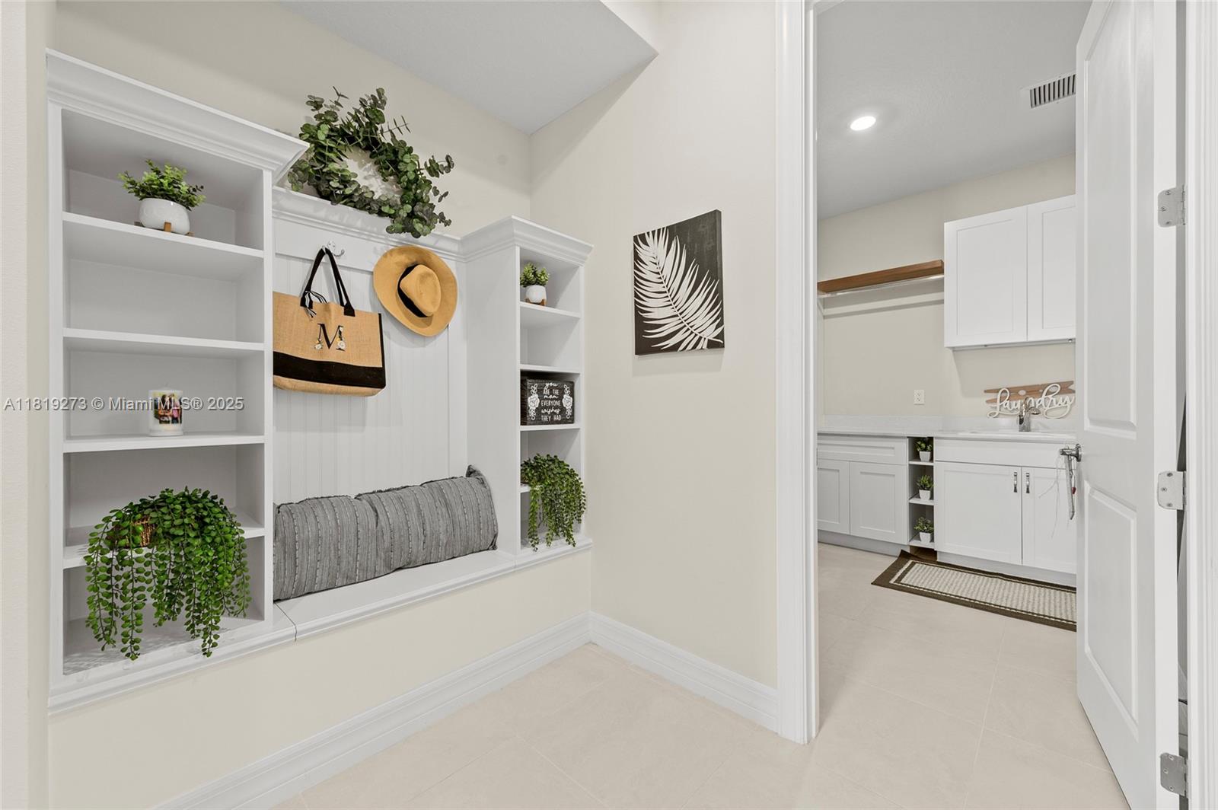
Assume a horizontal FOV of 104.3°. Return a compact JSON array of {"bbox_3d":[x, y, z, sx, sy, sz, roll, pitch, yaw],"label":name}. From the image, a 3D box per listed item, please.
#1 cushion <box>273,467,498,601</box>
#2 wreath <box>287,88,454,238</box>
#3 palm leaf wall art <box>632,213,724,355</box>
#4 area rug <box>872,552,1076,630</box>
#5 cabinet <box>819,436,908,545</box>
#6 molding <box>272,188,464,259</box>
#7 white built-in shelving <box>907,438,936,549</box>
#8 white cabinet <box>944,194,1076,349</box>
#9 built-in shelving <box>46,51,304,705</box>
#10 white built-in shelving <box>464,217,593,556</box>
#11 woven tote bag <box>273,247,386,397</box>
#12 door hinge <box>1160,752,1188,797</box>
[{"bbox_3d":[-0.841,0.453,1.790,0.220,0.322,0.805,0,0,43],"label":"cushion"},{"bbox_3d":[-0.900,-0.968,1.863,0.185,0.580,0.630,0,0,43],"label":"wreath"},{"bbox_3d":[0.263,-0.457,1.859,0.403,0.506,0.035,0,0,43],"label":"palm leaf wall art"},{"bbox_3d":[2.306,1.095,2.744,1.225,0.014,0.760,0,0,43],"label":"area rug"},{"bbox_3d":[2.033,0.608,3.824,0.765,0.766,0.610,0,0,43],"label":"cabinet"},{"bbox_3d":[-0.911,-0.690,1.852,0.080,0.087,0.780,0,0,43],"label":"molding"},{"bbox_3d":[2.370,0.608,3.504,0.163,0.766,0.600,0,0,43],"label":"white built-in shelving"},{"bbox_3d":[2.887,-0.877,3.257,0.910,0.915,0.330,0,0,43],"label":"white cabinet"},{"bbox_3d":[-1.187,-0.056,1.320,0.505,1.355,0.465,0,0,43],"label":"built-in shelving"},{"bbox_3d":[-0.398,-0.059,2.167,0.505,1.347,0.470,0,0,43],"label":"white built-in shelving"},{"bbox_3d":[-1.002,-0.304,1.661,0.150,0.538,0.385,0,0,43],"label":"woven tote bag"},{"bbox_3d":[1.330,0.869,1.113,0.045,0.091,0.012,0,0,35],"label":"door hinge"}]

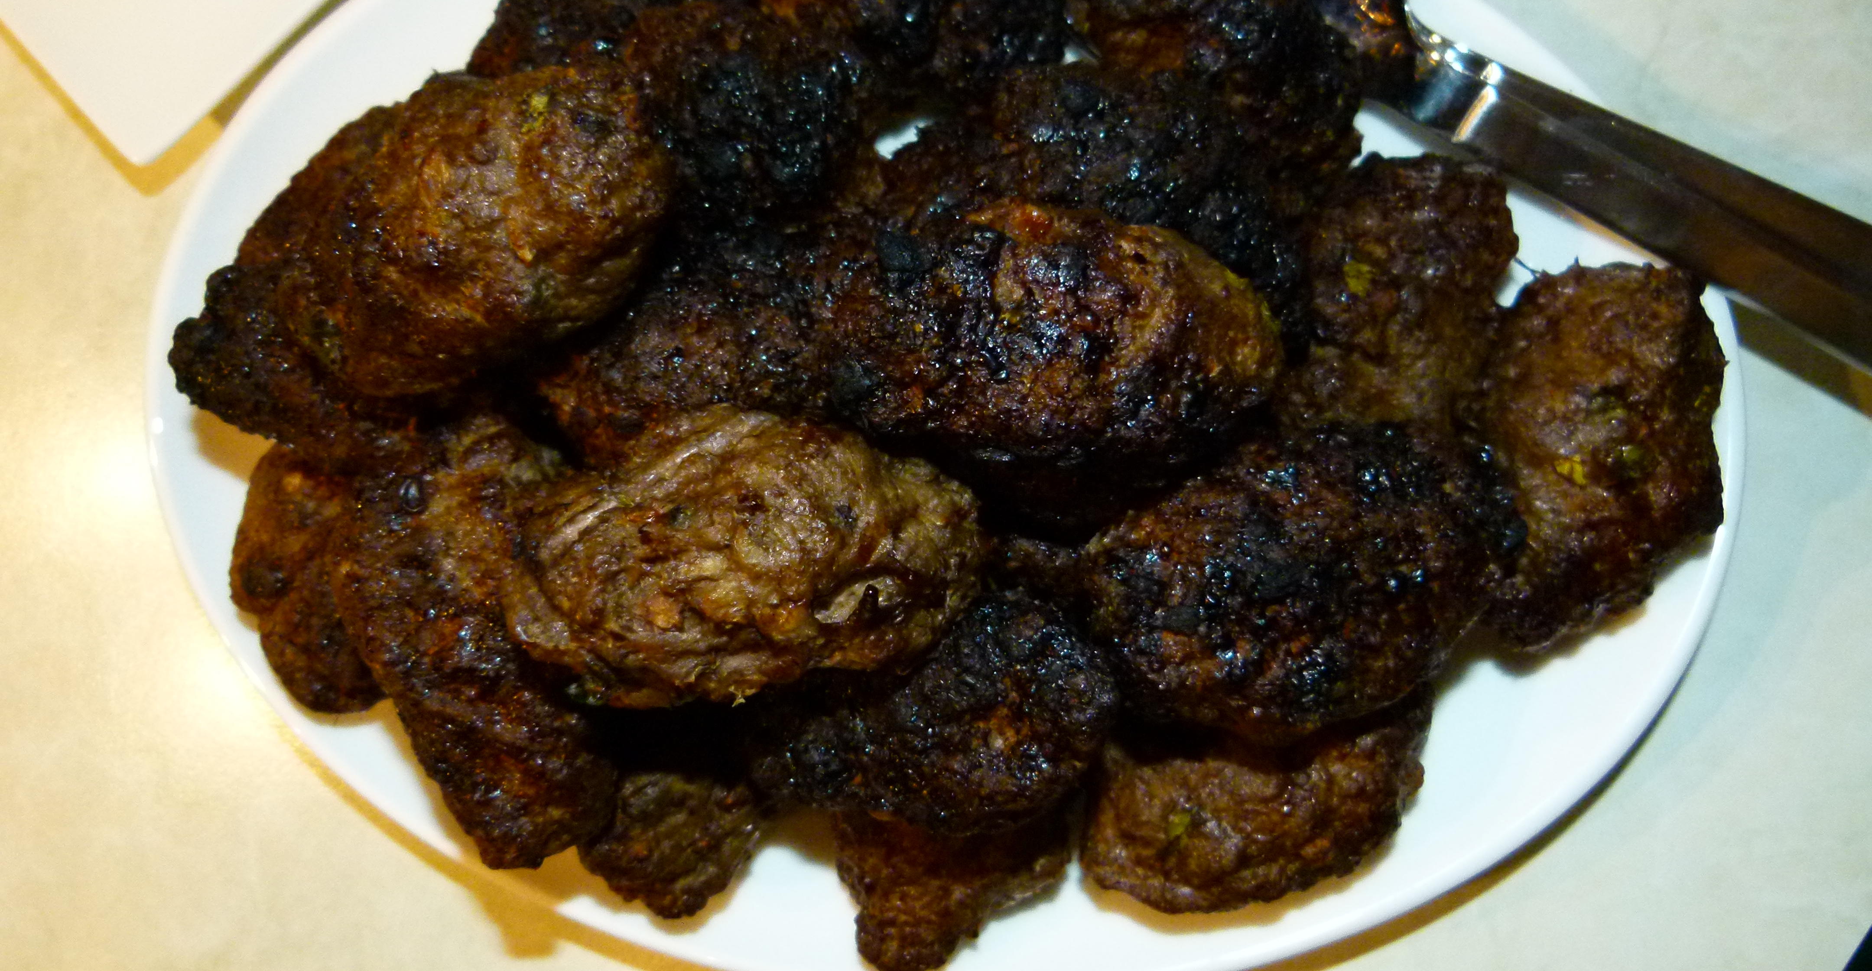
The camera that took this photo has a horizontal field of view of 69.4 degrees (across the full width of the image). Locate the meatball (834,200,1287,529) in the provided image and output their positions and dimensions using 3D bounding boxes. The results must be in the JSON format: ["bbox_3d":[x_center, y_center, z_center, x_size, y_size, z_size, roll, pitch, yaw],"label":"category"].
[{"bbox_3d":[0.023,-0.023,0.247,0.081,0.045,0.057,11,73,3],"label":"meatball"}]

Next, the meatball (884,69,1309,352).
[{"bbox_3d":[0.033,-0.054,0.273,0.088,0.042,0.059,24,75,7],"label":"meatball"}]

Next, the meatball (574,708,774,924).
[{"bbox_3d":[-0.050,0.056,0.262,0.039,0.033,0.055,-7,80,-1],"label":"meatball"}]

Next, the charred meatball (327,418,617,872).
[{"bbox_3d":[-0.083,0.029,0.249,0.046,0.040,0.083,-21,81,-4],"label":"charred meatball"}]

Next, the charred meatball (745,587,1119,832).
[{"bbox_3d":[0.000,0.040,0.247,0.069,0.040,0.046,-19,74,-6],"label":"charred meatball"}]

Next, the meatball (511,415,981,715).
[{"bbox_3d":[-0.034,0.013,0.236,0.082,0.042,0.050,6,73,2],"label":"meatball"}]

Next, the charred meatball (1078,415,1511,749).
[{"bbox_3d":[0.064,0.018,0.241,0.076,0.042,0.051,-12,80,-2],"label":"charred meatball"}]

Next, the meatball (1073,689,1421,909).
[{"bbox_3d":[0.061,0.059,0.260,0.068,0.036,0.048,-11,80,-2],"label":"meatball"}]

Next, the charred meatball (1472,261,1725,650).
[{"bbox_3d":[0.133,-0.006,0.270,0.048,0.038,0.074,15,80,3],"label":"charred meatball"}]

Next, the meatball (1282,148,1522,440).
[{"bbox_3d":[0.094,-0.037,0.278,0.047,0.040,0.073,16,74,5],"label":"meatball"}]

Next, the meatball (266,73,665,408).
[{"bbox_3d":[-0.088,-0.048,0.257,0.080,0.042,0.057,-37,77,-10],"label":"meatball"}]

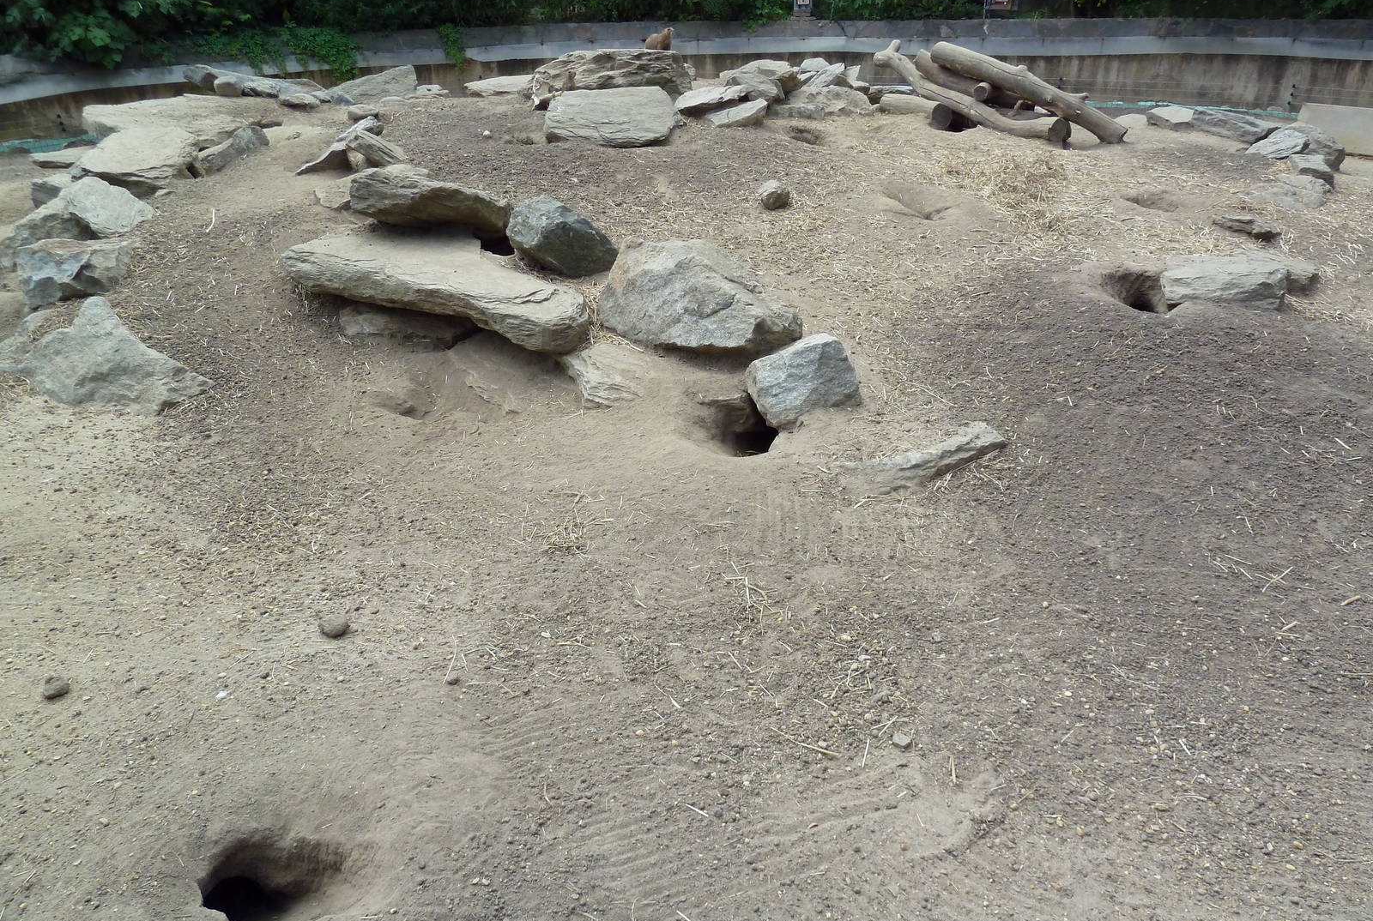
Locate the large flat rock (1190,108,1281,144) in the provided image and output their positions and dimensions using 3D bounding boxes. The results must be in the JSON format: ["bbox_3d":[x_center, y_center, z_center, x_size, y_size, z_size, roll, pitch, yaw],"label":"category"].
[{"bbox_3d":[4.956,-3.018,8.957,0.740,0.220,0.380,16,32,31],"label":"large flat rock"}]

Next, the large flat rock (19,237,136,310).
[{"bbox_3d":[-3.135,-0.960,5.084,0.480,0.240,0.360,-18,31,-28],"label":"large flat rock"}]

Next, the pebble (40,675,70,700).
[{"bbox_3d":[-1.595,0.575,2.507,0.058,0.040,0.048,-22,34,-34],"label":"pebble"}]

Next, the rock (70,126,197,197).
[{"bbox_3d":[-4.182,-2.264,7.514,0.800,0.300,0.900,-15,30,-25],"label":"rock"}]

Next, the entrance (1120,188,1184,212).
[{"bbox_3d":[3.041,-1.695,6.463,0.360,0.090,0.380,11,30,22],"label":"entrance"}]

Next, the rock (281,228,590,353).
[{"bbox_3d":[-1.119,-0.763,4.393,1.420,0.250,0.550,10,30,22],"label":"rock"}]

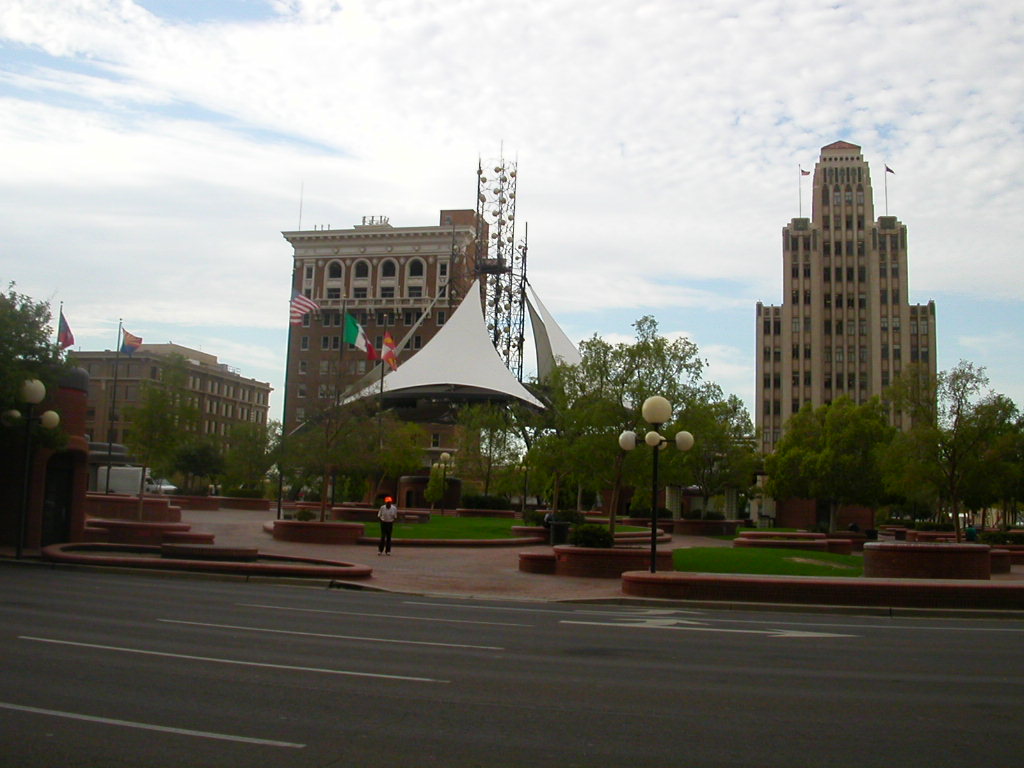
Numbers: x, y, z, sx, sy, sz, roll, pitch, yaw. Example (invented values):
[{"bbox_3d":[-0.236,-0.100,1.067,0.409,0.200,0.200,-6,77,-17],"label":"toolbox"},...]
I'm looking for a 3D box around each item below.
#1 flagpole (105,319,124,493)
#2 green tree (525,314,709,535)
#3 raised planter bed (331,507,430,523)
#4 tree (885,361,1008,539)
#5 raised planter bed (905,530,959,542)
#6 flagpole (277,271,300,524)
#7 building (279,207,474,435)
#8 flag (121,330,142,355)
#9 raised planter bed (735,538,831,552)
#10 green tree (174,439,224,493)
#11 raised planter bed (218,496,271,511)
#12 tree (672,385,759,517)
[{"bbox_3d":[-24.182,1.762,66.500,0.200,11.600,0.200,0,-7,15],"label":"flagpole"},{"bbox_3d":[2.728,1.227,28.844,4.700,6.050,4.500,0,-7,15],"label":"green tree"},{"bbox_3d":[-6.260,6.284,52.500,4.400,0.700,2.200,0,-7,15],"label":"raised planter bed"},{"bbox_3d":[13.050,2.110,33.000,3.600,5.142,3.600,-1,-8,22],"label":"tree"},{"bbox_3d":[20.173,7.322,52.749,2.500,0.500,1.500,0,-7,15],"label":"raised planter bed"},{"bbox_3d":[-10.508,0.746,51.000,0.200,11.800,0.200,0,-7,15],"label":"flagpole"},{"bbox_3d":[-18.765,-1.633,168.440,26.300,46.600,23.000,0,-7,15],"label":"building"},{"bbox_3d":[-22.915,-2.533,66.000,1.350,1.500,0.500,5,-7,-19],"label":"flag"},{"bbox_3d":[11.236,6.737,45.800,4.000,0.480,2.000,0,-7,15],"label":"raised planter bed"},{"bbox_3d":[-23.487,6.406,82.000,3.900,4.700,3.900,0,-7,15],"label":"green tree"},{"bbox_3d":[-16.873,7.423,67.908,3.300,0.760,1.800,0,-7,15],"label":"raised planter bed"},{"bbox_3d":[11.155,3.808,60.000,4.600,6.995,4.600,1,-7,11],"label":"tree"}]

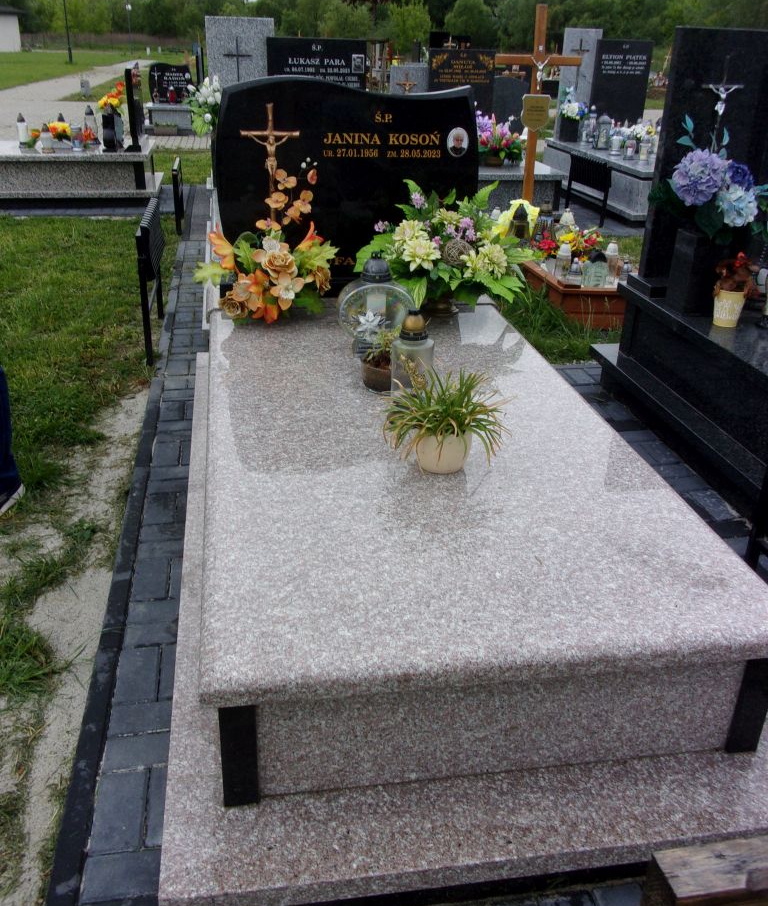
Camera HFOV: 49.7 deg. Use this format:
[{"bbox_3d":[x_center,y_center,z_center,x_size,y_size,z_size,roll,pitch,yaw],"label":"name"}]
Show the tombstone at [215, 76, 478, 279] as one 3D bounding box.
[{"bbox_3d":[-0.136,-1.024,3.149,0.980,0.730,0.110,-3,27,-10],"label":"tombstone"}]

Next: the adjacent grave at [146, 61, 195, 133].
[{"bbox_3d":[-3.647,-6.005,14.150,0.860,1.100,1.150,-2,27,-10],"label":"adjacent grave"}]

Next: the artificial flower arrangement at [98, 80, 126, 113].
[{"bbox_3d":[-2.410,-3.160,7.353,0.240,0.280,0.240,-2,27,-10],"label":"artificial flower arrangement"}]

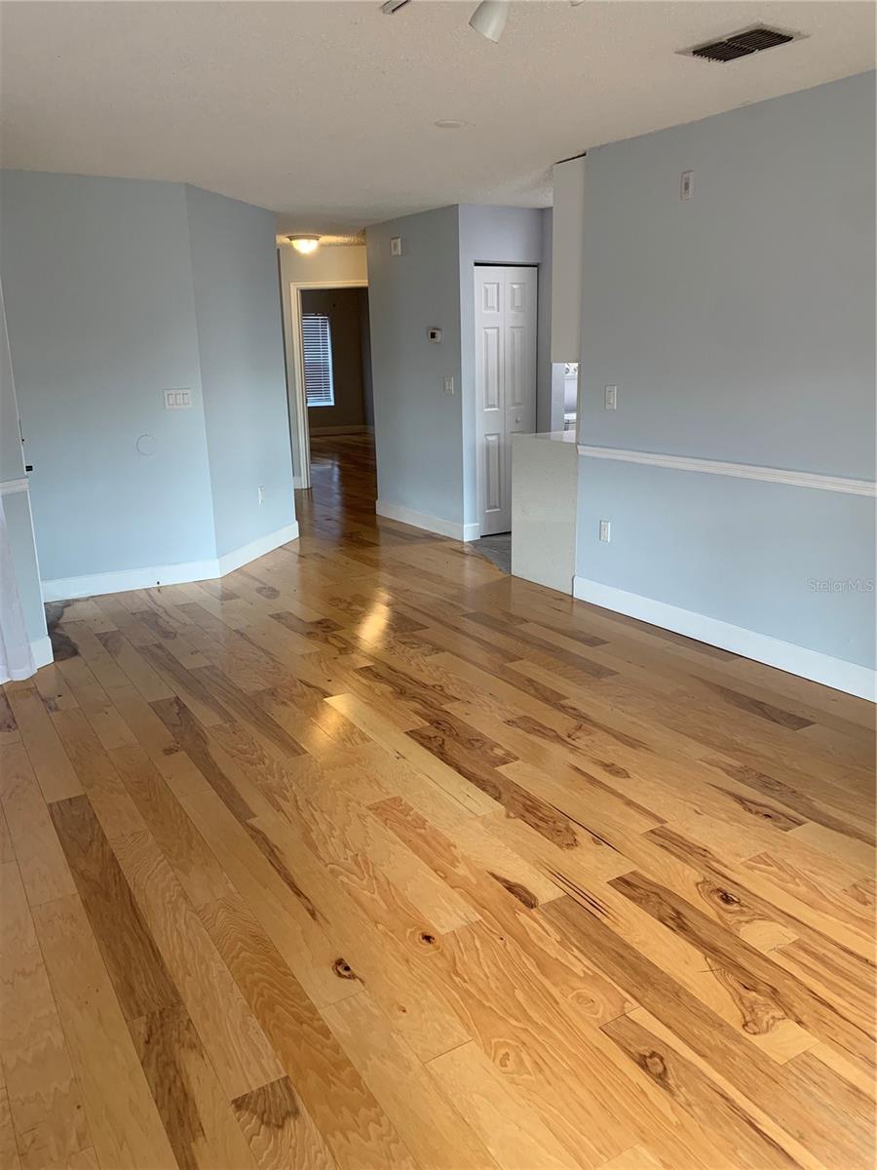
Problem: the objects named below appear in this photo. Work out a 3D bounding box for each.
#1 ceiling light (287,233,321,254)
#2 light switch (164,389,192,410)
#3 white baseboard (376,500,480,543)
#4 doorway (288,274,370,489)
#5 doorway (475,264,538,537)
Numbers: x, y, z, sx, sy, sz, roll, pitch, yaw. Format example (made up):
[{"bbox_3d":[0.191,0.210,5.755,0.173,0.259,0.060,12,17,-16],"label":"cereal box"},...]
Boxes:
[{"bbox_3d":[-1.229,-3.108,8.057,0.325,0.145,0.325,-11,18,-31],"label":"ceiling light"},{"bbox_3d":[-1.639,-1.170,5.538,0.163,0.118,0.012,-9,18,-28],"label":"light switch"},{"bbox_3d":[-0.115,-0.564,7.447,0.150,0.130,1.421,-11,18,-31],"label":"white baseboard"},{"bbox_3d":[-1.105,-2.130,9.454,0.970,2.100,0.130,-11,18,-31],"label":"doorway"},{"bbox_3d":[0.511,-1.408,6.859,0.605,2.060,0.100,-11,18,-31],"label":"doorway"}]

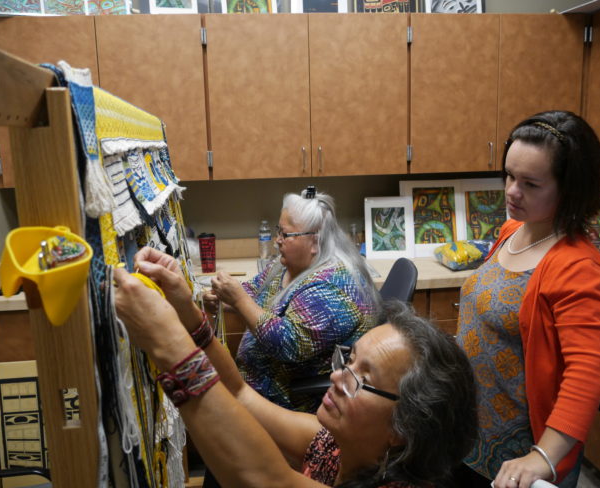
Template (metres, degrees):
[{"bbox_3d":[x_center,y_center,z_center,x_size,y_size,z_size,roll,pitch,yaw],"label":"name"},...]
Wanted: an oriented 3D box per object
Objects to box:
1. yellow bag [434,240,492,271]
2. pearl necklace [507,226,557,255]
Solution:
[{"bbox_3d":[0.758,0.043,2.415,0.260,0.105,0.240,-2,8,-5],"label":"yellow bag"},{"bbox_3d":[0.556,-0.008,1.235,0.135,0.075,0.135,-4,8,-17],"label":"pearl necklace"}]

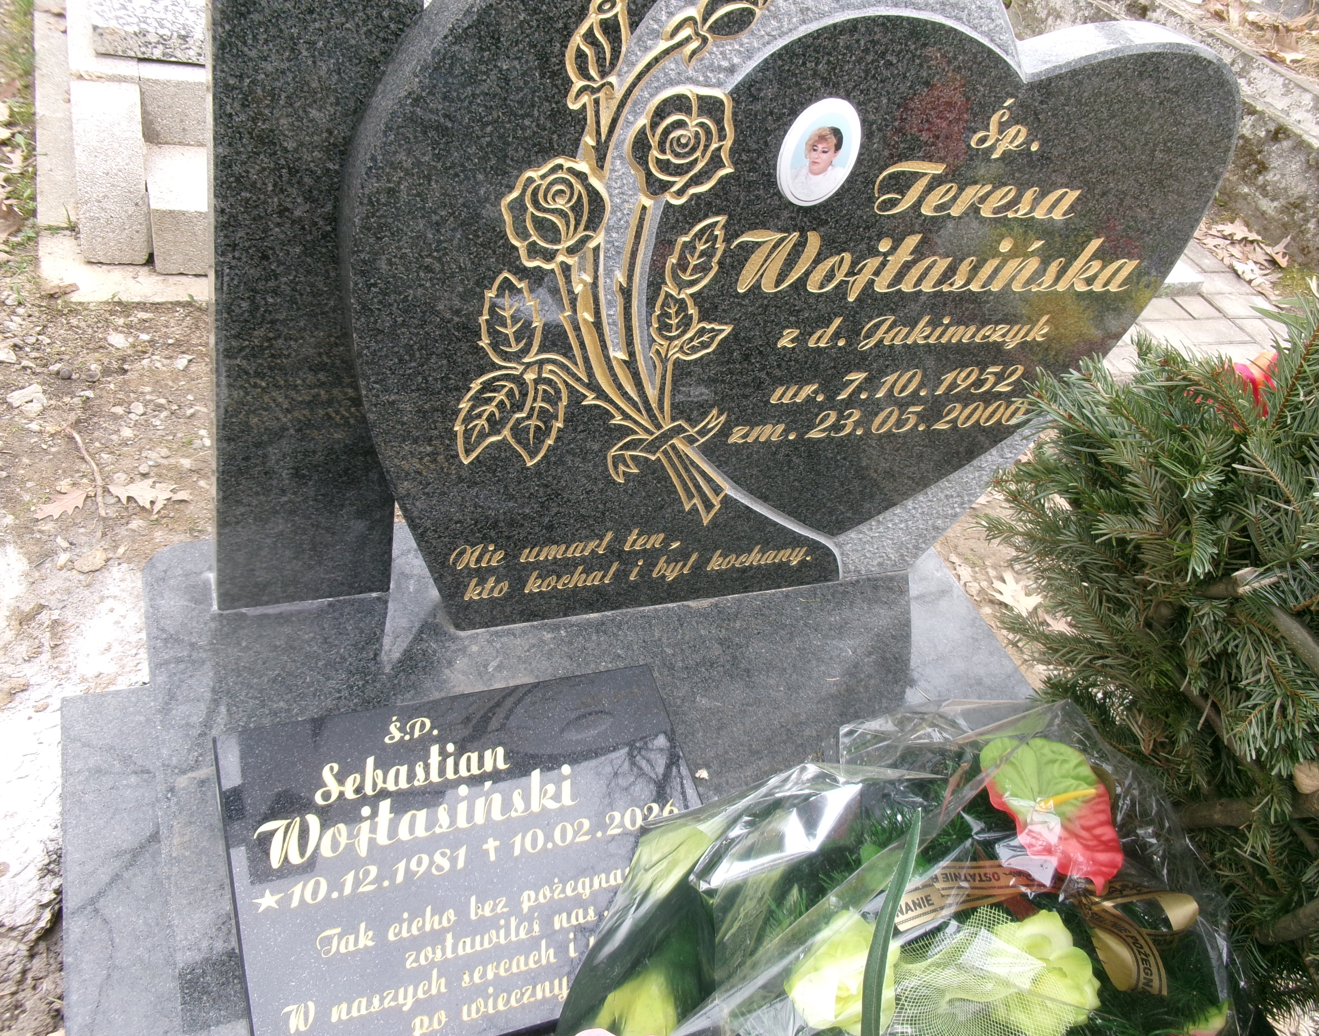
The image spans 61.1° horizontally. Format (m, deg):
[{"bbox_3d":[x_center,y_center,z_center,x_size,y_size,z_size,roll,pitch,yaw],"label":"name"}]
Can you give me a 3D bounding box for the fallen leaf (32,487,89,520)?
[{"bbox_3d":[-0.801,-0.019,1.503,0.049,0.016,0.081,32,44,18],"label":"fallen leaf"}]

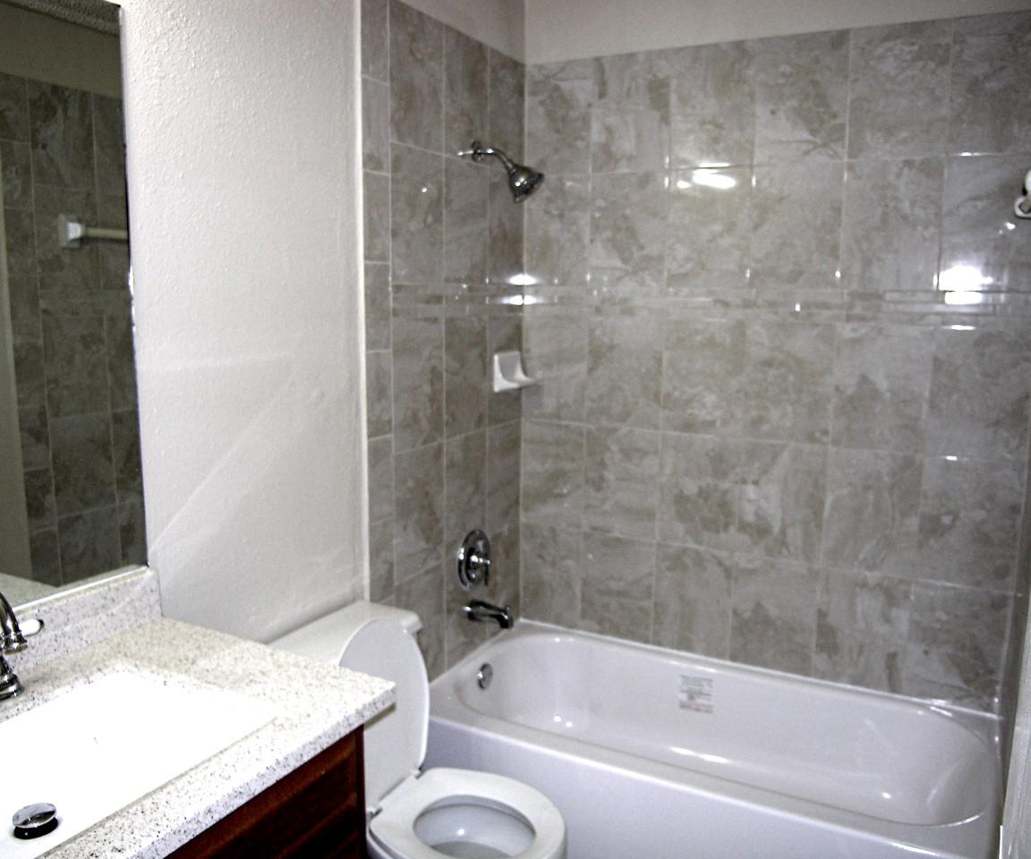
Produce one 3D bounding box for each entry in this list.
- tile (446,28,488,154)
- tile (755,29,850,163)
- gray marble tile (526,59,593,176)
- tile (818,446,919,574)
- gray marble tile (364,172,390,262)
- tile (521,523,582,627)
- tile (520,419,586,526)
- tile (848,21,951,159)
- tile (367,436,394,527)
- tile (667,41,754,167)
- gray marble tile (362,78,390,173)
[{"bbox_3d":[-0.144,-0.937,2.261,0.015,0.352,0.242,5,10,28],"label":"tile"},{"bbox_3d":[0.809,-0.927,2.232,0.254,0.356,0.010,5,10,27],"label":"tile"},{"bbox_3d":[0.137,-0.978,2.518,0.234,0.352,0.010,5,10,28],"label":"gray marble tile"},{"bbox_3d":[1.024,0.234,2.288,0.250,0.350,0.010,5,10,27],"label":"tile"},{"bbox_3d":[-0.345,-0.519,1.951,0.015,0.218,0.108,5,10,28],"label":"gray marble tile"},{"bbox_3d":[0.126,0.507,2.764,0.232,0.362,0.015,5,10,28],"label":"tile"},{"bbox_3d":[0.130,0.155,2.700,0.234,0.355,0.010,5,10,28],"label":"tile"},{"bbox_3d":[1.034,-0.907,2.118,0.254,0.356,0.010,5,10,27],"label":"tile"},{"bbox_3d":[-0.350,0.130,2.050,0.010,0.216,0.108,5,10,27],"label":"tile"},{"bbox_3d":[0.571,-0.934,2.298,0.255,0.352,0.015,5,10,28],"label":"tile"},{"bbox_3d":[-0.342,-0.730,1.919,0.015,0.219,0.108,5,10,28],"label":"gray marble tile"}]

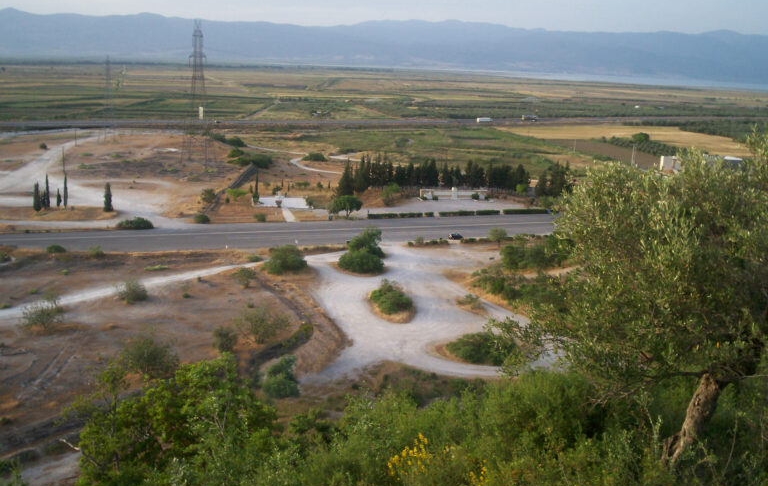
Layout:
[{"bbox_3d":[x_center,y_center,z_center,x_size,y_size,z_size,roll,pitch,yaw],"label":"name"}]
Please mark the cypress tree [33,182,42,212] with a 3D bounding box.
[{"bbox_3d":[-93.280,-12.500,215.120,2.340,8.050,2.340,3,13,0],"label":"cypress tree"}]

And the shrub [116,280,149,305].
[{"bbox_3d":[-41.640,7.860,132.010,5.050,3.600,4.690,-1,13,-18],"label":"shrub"}]

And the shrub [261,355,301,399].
[{"bbox_3d":[-12.520,16.010,97.670,4.480,4.390,5.080,1,13,-7],"label":"shrub"}]

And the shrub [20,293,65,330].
[{"bbox_3d":[-50.250,9.850,117.550,5.790,4.790,5.370,-3,14,-23],"label":"shrub"}]

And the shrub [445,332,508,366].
[{"bbox_3d":[13.310,14.610,112.460,8.720,3.790,6.740,5,13,7],"label":"shrub"}]

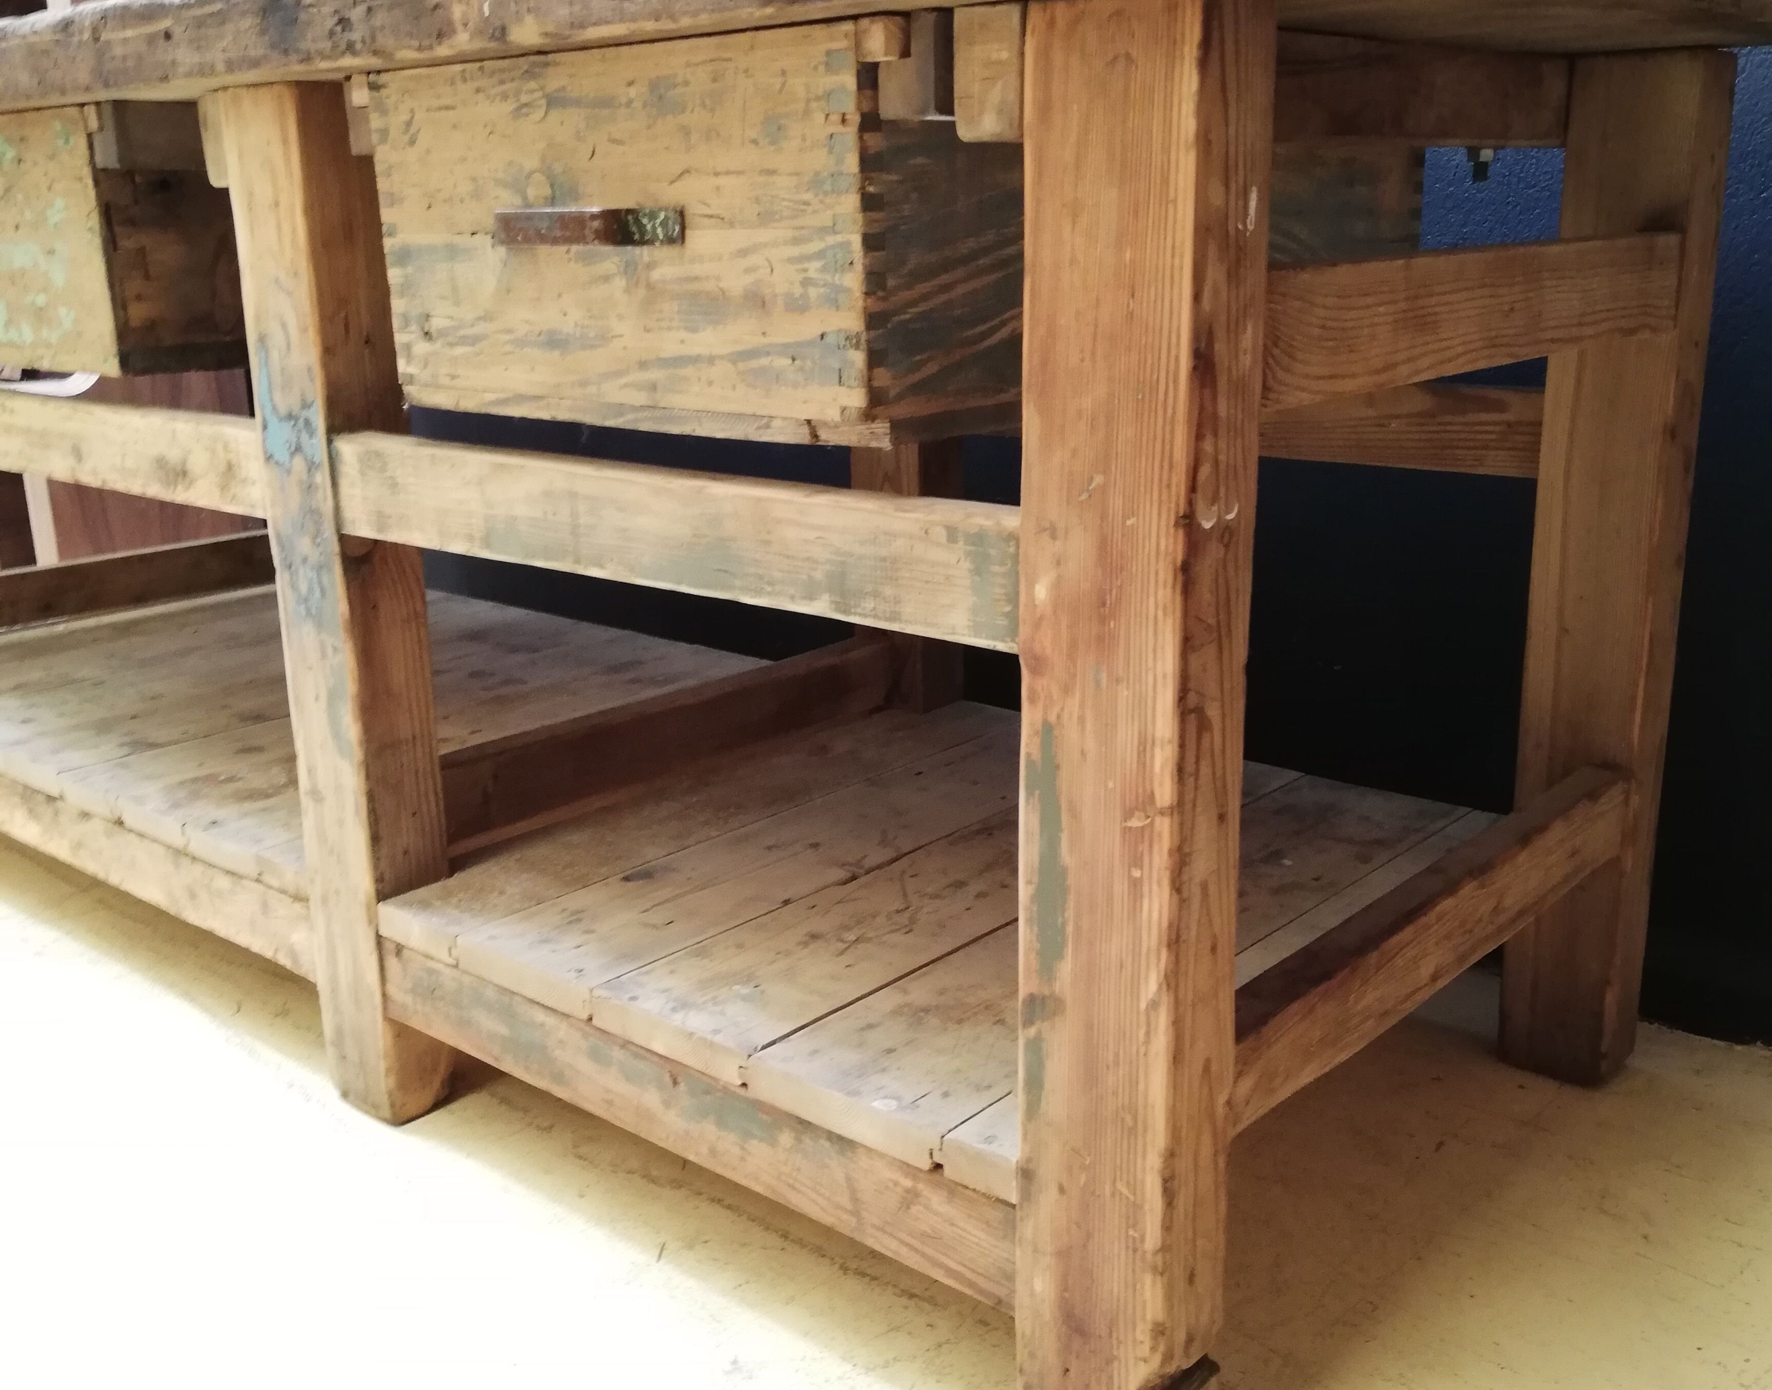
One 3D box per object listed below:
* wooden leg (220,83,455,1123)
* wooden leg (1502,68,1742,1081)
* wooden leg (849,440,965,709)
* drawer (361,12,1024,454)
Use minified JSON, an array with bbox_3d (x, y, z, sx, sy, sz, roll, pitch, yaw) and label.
[{"bbox_3d":[-0.408,-0.052,1.363,0.098,0.780,0.066,12,20,40],"label":"wooden leg"},{"bbox_3d":[0.559,-0.075,1.381,0.092,0.788,0.068,12,20,40],"label":"wooden leg"},{"bbox_3d":[0.024,-0.189,1.859,0.093,0.780,0.070,12,20,40],"label":"wooden leg"},{"bbox_3d":[0.032,-0.320,1.234,0.425,0.205,0.620,12,20,40],"label":"drawer"}]

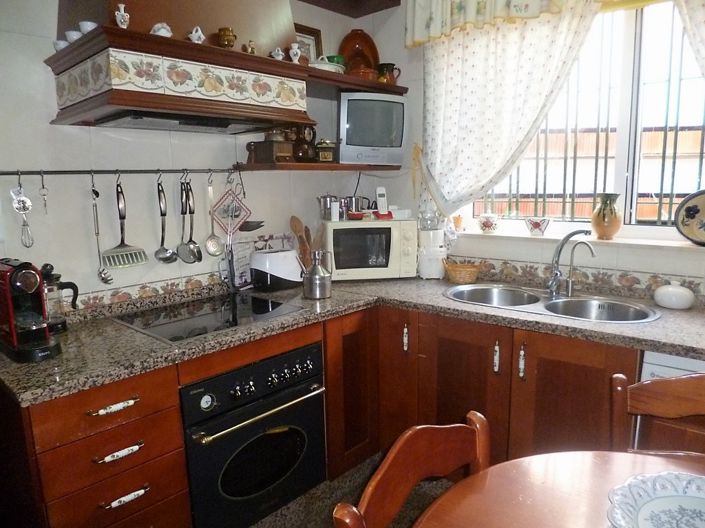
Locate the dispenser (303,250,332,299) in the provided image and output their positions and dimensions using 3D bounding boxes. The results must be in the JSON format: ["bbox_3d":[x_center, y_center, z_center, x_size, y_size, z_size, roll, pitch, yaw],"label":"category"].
[{"bbox_3d":[-0.165,0.044,2.167,0.145,0.200,0.122,-2,9,0],"label":"dispenser"}]

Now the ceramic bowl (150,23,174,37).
[{"bbox_3d":[-0.588,-0.717,1.507,0.037,0.046,0.071,7,12,43],"label":"ceramic bowl"}]

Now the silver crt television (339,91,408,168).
[{"bbox_3d":[0.059,-0.669,2.519,0.338,0.325,0.350,-4,9,-14],"label":"silver crt television"}]

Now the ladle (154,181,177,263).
[{"bbox_3d":[-0.757,-0.162,1.973,0.088,0.325,0.095,-11,13,-44],"label":"ladle"}]

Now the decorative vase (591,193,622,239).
[{"bbox_3d":[1.085,-0.204,2.077,0.118,0.200,0.118,7,13,43],"label":"decorative vase"}]

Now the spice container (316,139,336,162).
[{"bbox_3d":[-0.127,-0.549,2.418,0.090,0.118,0.090,-3,9,-11],"label":"spice container"}]

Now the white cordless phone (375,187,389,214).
[{"bbox_3d":[0.162,-0.347,2.680,0.055,0.150,0.040,-3,-2,-10],"label":"white cordless phone"}]

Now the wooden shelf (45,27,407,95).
[{"bbox_3d":[-0.409,-0.762,2.053,0.545,0.045,1.410,7,12,43],"label":"wooden shelf"}]

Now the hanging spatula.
[{"bbox_3d":[-0.884,-0.144,1.893,0.162,0.322,0.045,-11,13,-44],"label":"hanging spatula"}]

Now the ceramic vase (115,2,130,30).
[{"bbox_3d":[-0.669,-0.716,1.420,0.043,0.073,0.032,-8,11,-36],"label":"ceramic vase"}]

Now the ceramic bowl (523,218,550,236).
[{"bbox_3d":[0.912,-0.186,2.401,0.118,0.090,0.115,7,12,43],"label":"ceramic bowl"}]

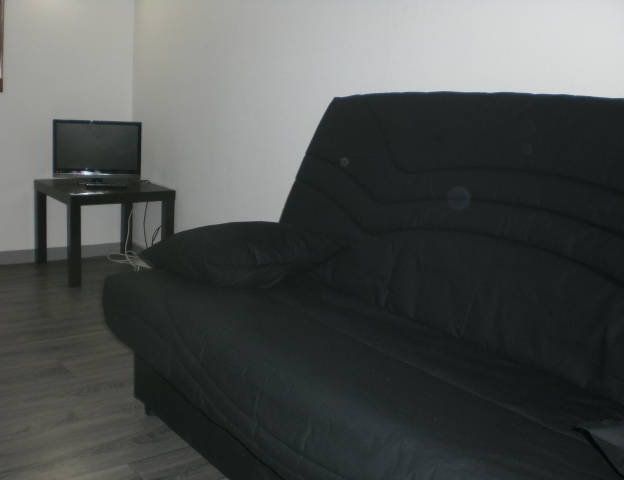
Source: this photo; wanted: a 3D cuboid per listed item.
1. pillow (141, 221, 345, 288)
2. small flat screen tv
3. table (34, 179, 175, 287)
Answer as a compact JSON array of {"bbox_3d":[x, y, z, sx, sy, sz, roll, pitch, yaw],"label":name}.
[{"bbox_3d":[-0.227,0.024,2.247,0.510,0.180,0.430,-3,13,-28],"label":"pillow"},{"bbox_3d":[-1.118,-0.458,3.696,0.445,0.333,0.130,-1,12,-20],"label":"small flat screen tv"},{"bbox_3d":[-1.107,-0.066,3.740,0.550,0.450,0.550,-6,15,-38],"label":"table"}]

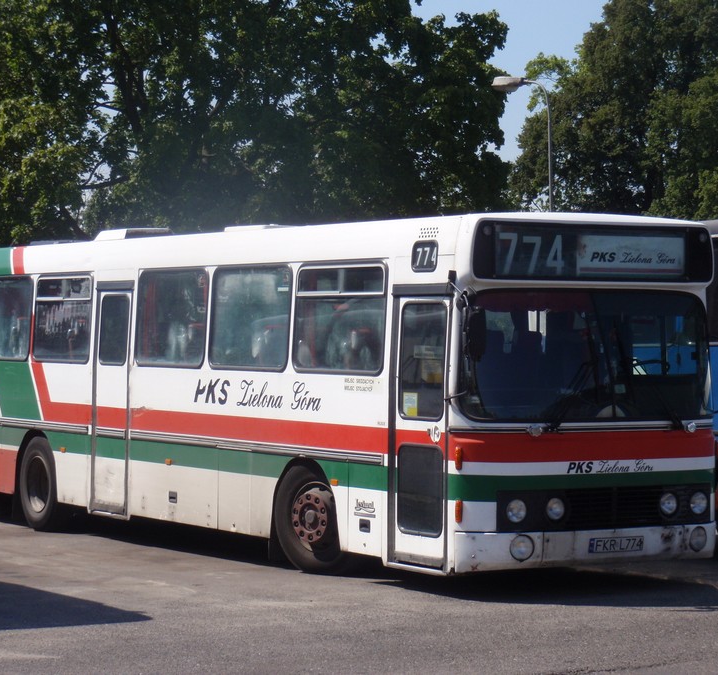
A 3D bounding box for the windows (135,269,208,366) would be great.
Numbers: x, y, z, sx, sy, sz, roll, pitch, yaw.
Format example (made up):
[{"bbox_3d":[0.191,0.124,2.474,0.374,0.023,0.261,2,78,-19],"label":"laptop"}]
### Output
[{"bbox_3d":[-1.725,-0.180,19.929,0.050,0.913,1.393,1,0,-32],"label":"windows"}]

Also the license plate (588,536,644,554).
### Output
[{"bbox_3d":[1.964,1.583,16.444,0.520,0.114,0.020,1,0,-32],"label":"license plate"}]

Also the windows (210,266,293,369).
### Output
[{"bbox_3d":[-0.937,-0.171,18.680,0.050,0.912,1.409,1,0,-32],"label":"windows"}]

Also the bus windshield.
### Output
[{"bbox_3d":[1.873,0.145,16.557,2.350,1.014,0.280,1,0,-32],"label":"bus windshield"}]

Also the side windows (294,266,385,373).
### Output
[{"bbox_3d":[-0.153,-0.151,17.438,0.050,0.899,1.381,1,0,-32],"label":"side windows"}]

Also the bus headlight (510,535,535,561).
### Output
[{"bbox_3d":[1.199,1.562,16.044,0.195,0.195,0.090,1,0,-24],"label":"bus headlight"}]

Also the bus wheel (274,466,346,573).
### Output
[{"bbox_3d":[-0.270,1.482,17.920,0.960,0.960,0.290,1,0,44],"label":"bus wheel"}]

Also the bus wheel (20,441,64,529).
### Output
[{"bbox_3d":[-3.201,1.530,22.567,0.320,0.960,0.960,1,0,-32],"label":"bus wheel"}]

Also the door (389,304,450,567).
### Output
[{"bbox_3d":[0.487,0.719,16.440,0.080,2.092,0.811,1,0,-32],"label":"door"}]

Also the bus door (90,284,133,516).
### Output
[{"bbox_3d":[-2.380,0.606,20.983,0.080,2.233,0.900,1,0,-32],"label":"bus door"}]

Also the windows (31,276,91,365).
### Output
[{"bbox_3d":[-3.015,-0.188,21.972,0.050,0.895,1.401,1,0,-32],"label":"windows"}]

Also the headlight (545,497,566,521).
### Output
[{"bbox_3d":[1.459,1.286,16.182,0.175,0.175,0.090,1,0,-32],"label":"headlight"}]

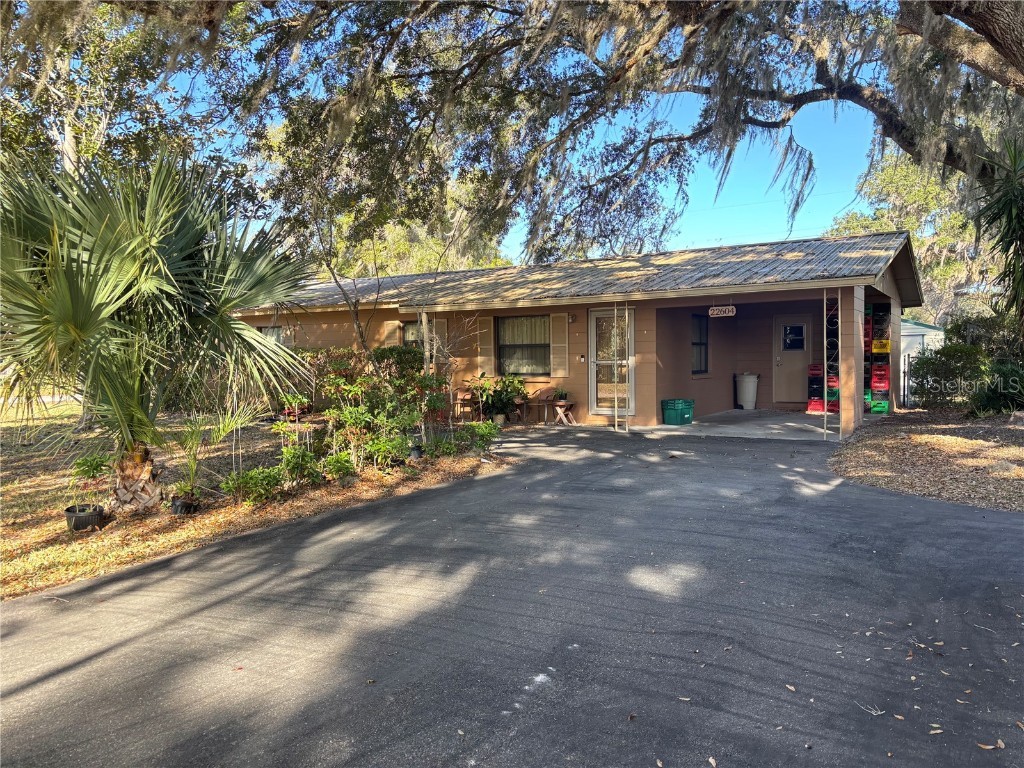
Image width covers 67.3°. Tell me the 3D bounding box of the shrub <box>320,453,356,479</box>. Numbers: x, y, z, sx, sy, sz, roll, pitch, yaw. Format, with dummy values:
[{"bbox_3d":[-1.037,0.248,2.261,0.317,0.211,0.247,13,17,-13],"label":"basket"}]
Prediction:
[{"bbox_3d":[-2.115,0.989,9.365,0.415,0.290,0.380,-1,2,-13],"label":"shrub"}]

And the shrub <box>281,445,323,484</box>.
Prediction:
[{"bbox_3d":[-2.482,0.934,9.053,0.463,0.425,0.440,-1,2,-15],"label":"shrub"}]

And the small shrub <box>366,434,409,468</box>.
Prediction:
[{"bbox_3d":[-1.644,0.862,10.055,0.551,0.435,0.500,-1,2,-9],"label":"small shrub"}]

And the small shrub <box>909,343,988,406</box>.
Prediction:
[{"bbox_3d":[10.596,-0.204,18.663,1.639,1.565,1.700,0,2,30],"label":"small shrub"}]

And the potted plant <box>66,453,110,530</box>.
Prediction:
[{"bbox_3d":[-3.673,0.928,6.638,0.337,0.660,0.350,-2,2,-29],"label":"potted plant"}]

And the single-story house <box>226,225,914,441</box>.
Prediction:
[{"bbox_3d":[0.530,-1.218,19.449,16.850,3.800,9.000,0,2,32],"label":"single-story house"}]

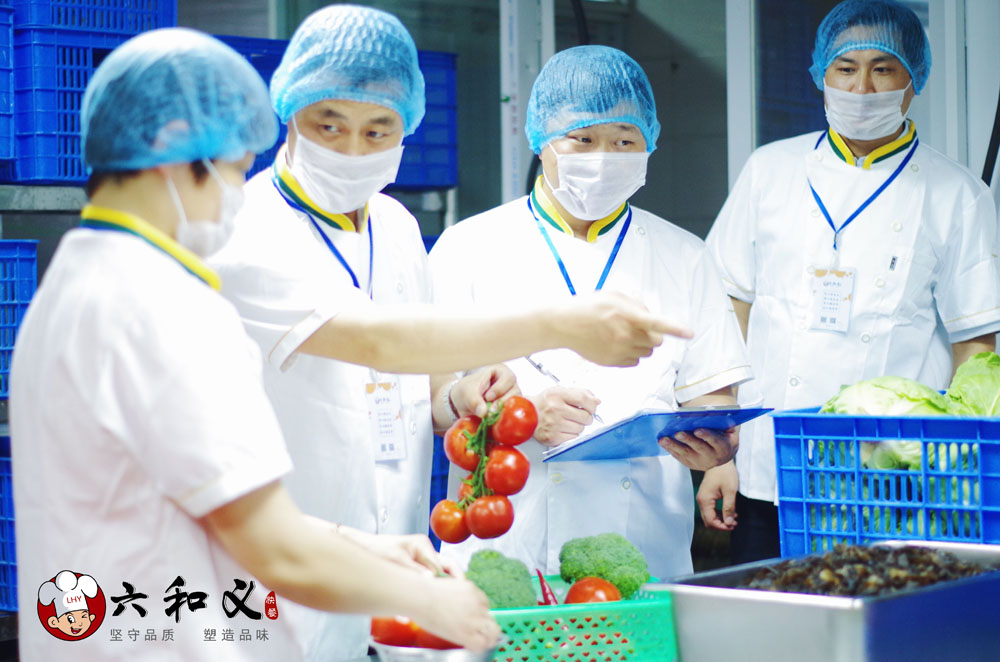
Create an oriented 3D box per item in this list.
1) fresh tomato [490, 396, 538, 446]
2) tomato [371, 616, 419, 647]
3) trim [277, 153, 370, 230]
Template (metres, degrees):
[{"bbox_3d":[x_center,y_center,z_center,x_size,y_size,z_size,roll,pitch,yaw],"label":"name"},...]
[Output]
[{"bbox_3d":[0.018,0.112,2.580,0.060,0.060,0.060,-1,1,0],"label":"fresh tomato"},{"bbox_3d":[-0.116,0.342,2.380,0.070,0.062,0.070,-1,1,0],"label":"tomato"},{"bbox_3d":[-0.247,-0.203,2.980,0.150,0.120,0.150,-1,1,-35],"label":"trim"}]

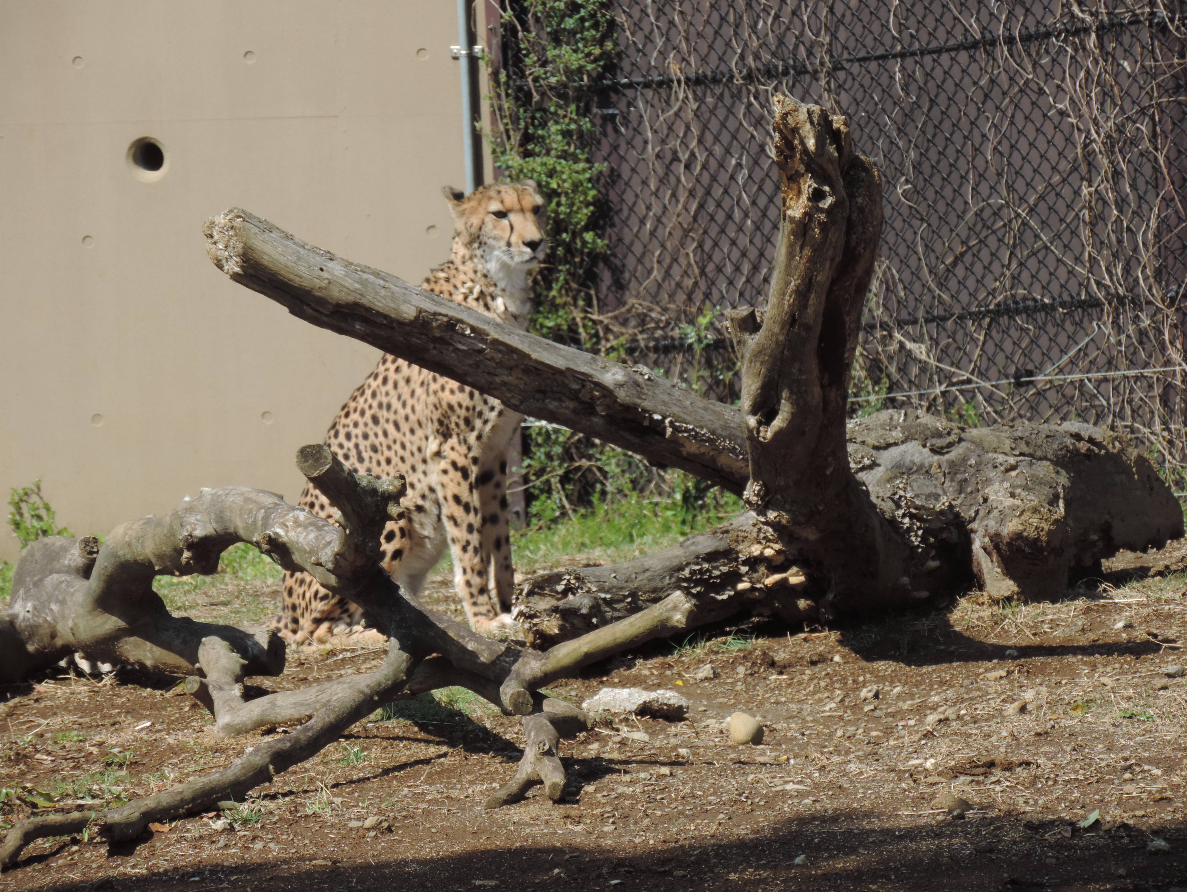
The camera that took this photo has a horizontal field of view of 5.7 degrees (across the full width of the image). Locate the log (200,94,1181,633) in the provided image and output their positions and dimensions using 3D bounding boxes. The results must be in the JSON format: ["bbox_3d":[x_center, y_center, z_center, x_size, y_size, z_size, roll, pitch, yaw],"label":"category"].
[{"bbox_3d":[0.218,-0.191,27.000,2.100,1.140,0.950,-4,5,-15],"label":"log"}]

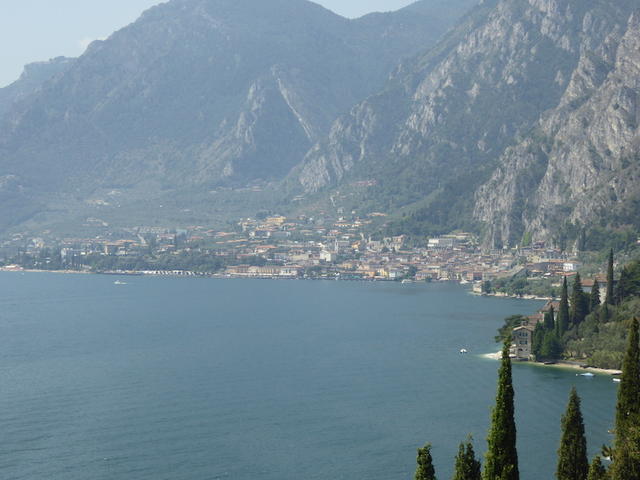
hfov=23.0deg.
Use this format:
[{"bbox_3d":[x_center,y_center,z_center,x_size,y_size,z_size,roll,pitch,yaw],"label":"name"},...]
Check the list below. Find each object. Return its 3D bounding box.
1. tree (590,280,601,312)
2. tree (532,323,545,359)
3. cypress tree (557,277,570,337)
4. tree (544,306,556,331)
[{"bbox_3d":[108.690,22.390,620.000,3.830,13.220,3.830,1,0,0],"label":"tree"},{"bbox_3d":[77.580,35.690,558.000,4.130,13.490,4.130,1,0,0],"label":"tree"},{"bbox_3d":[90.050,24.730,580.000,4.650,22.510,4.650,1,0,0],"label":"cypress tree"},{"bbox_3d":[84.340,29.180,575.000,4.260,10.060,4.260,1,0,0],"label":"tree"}]

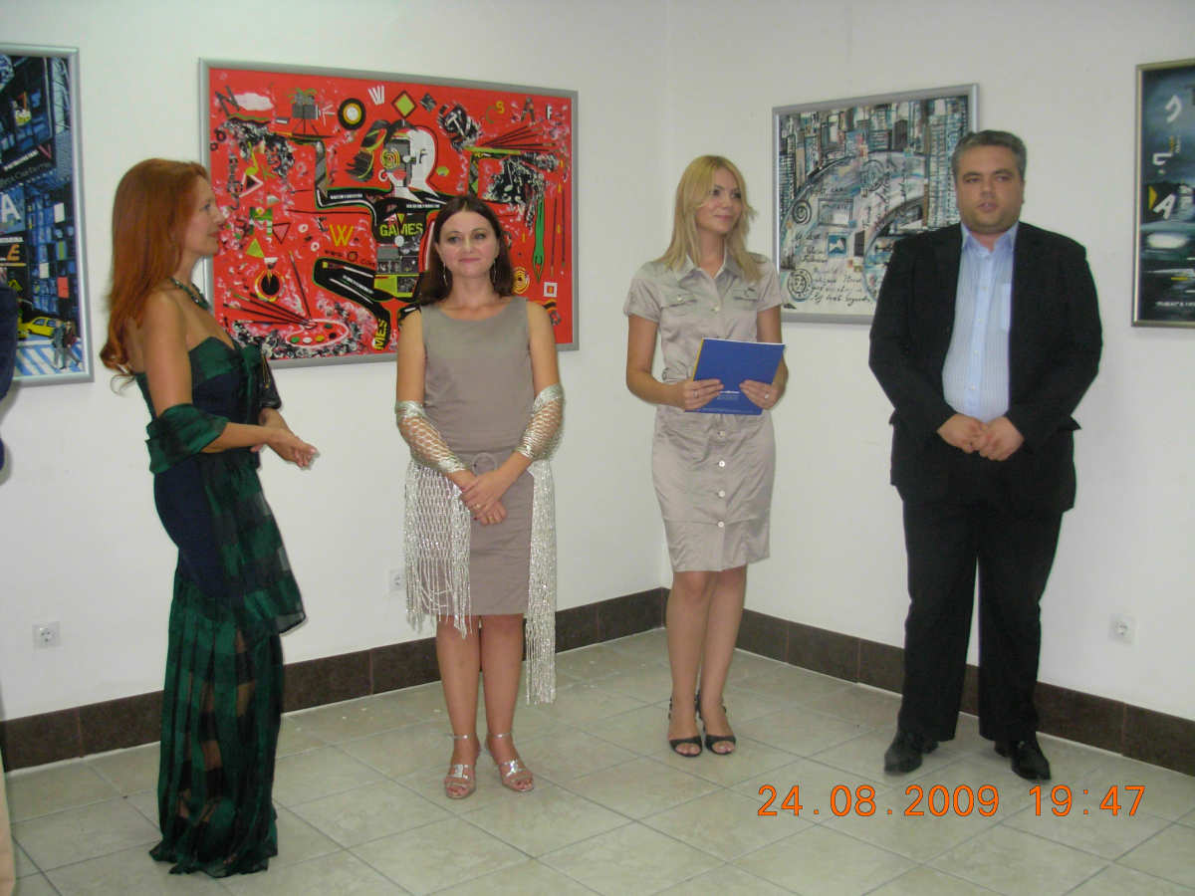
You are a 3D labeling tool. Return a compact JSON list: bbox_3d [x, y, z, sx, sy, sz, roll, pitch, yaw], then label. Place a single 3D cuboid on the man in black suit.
[{"bbox_3d":[1.078,0.017,3.683,0.670,1.780,0.420,2,8,19],"label":"man in black suit"}]

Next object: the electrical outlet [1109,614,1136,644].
[{"bbox_3d":[1.487,0.516,3.724,0.015,0.080,0.080,-7,10,-40],"label":"electrical outlet"}]

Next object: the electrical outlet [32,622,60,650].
[{"bbox_3d":[-1.539,0.527,3.675,0.080,0.080,0.015,-7,10,-40],"label":"electrical outlet"}]

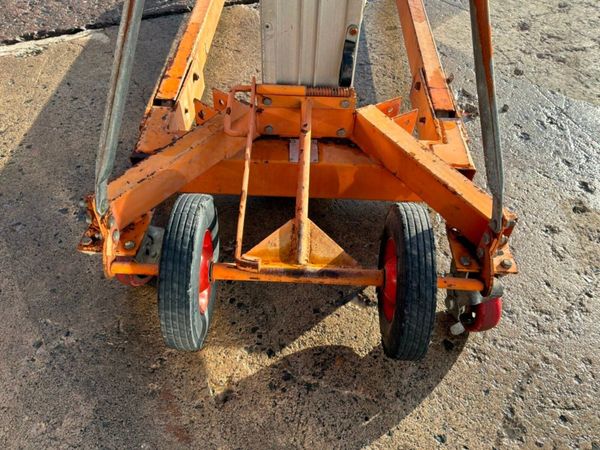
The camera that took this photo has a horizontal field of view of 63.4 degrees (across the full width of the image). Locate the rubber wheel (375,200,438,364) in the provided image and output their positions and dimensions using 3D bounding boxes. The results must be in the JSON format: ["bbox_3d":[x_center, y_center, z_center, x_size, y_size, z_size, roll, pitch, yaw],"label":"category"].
[{"bbox_3d":[0.182,0.097,0.846,0.056,0.269,0.269,3,49,0],"label":"rubber wheel"}]

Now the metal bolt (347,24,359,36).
[{"bbox_3d":[0.090,-0.332,0.834,0.019,0.019,0.012,3,49,0],"label":"metal bolt"}]

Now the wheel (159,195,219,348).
[{"bbox_3d":[-0.185,0.080,0.845,0.056,0.269,0.269,3,49,0],"label":"wheel"}]

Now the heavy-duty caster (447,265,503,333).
[{"bbox_3d":[0.322,0.116,0.908,0.100,0.158,0.135,-7,50,-8],"label":"heavy-duty caster"}]

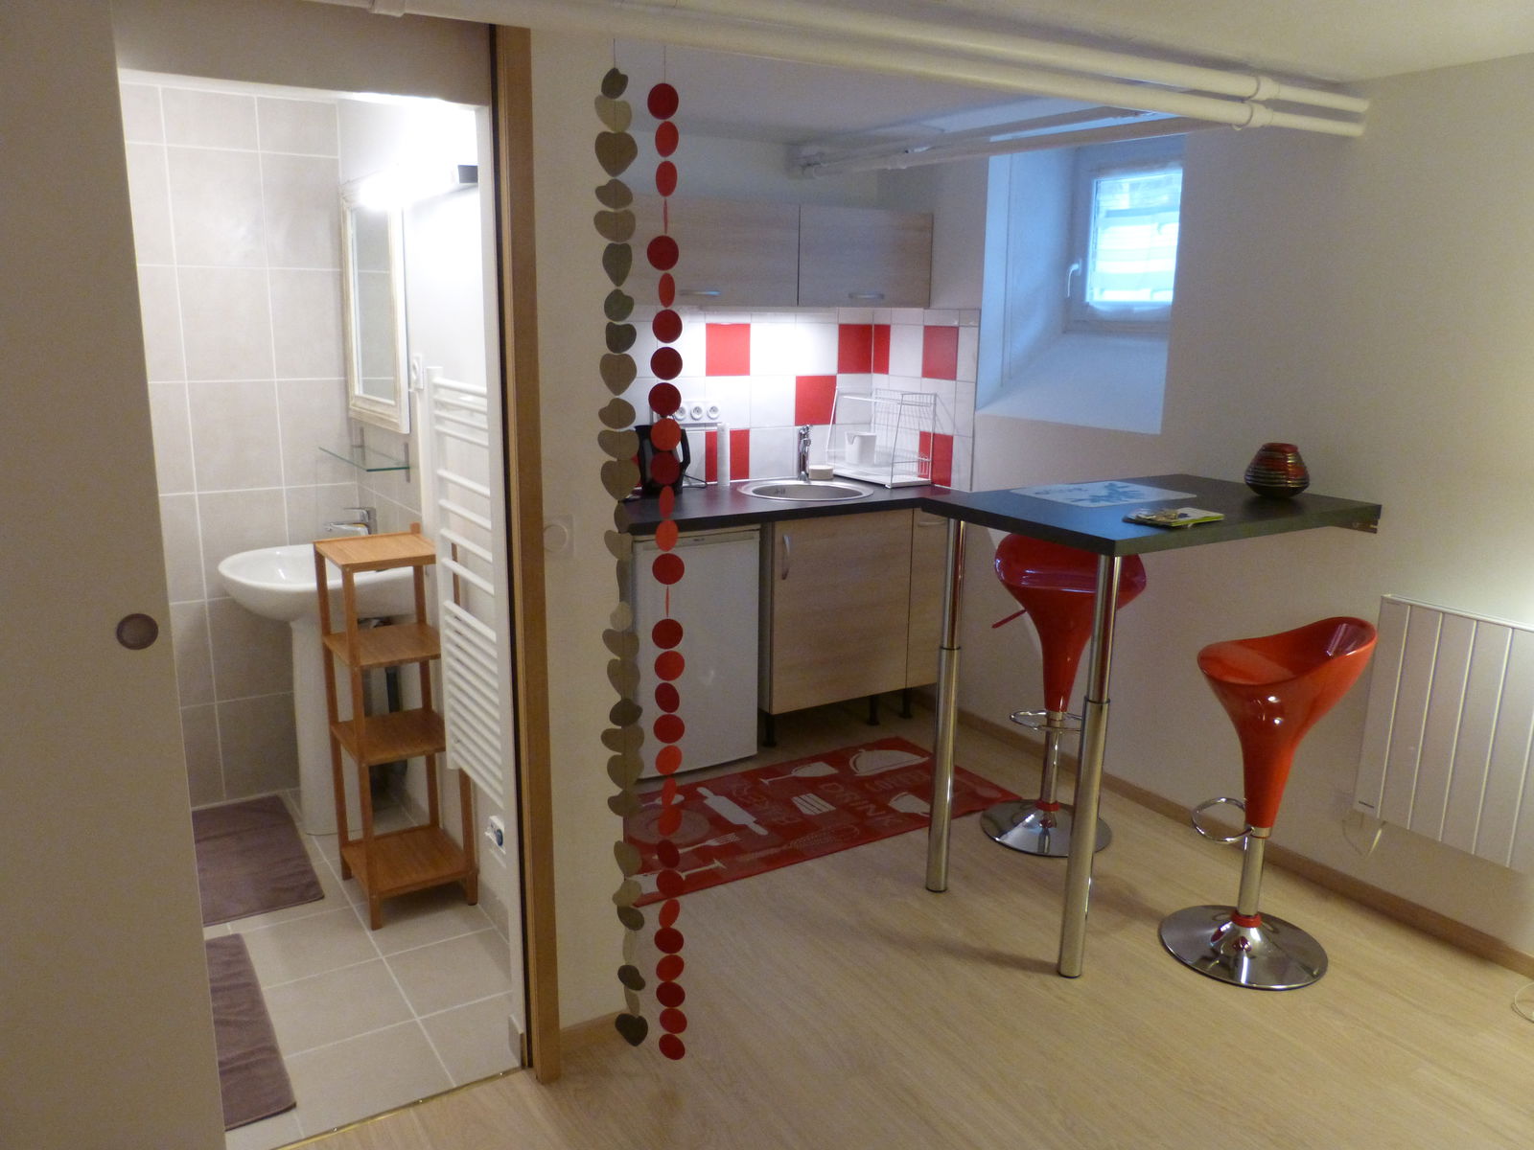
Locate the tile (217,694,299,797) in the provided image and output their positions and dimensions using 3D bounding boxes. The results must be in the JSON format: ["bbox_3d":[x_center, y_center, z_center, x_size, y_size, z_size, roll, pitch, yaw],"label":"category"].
[{"bbox_3d":[-1.637,0.559,3.751,0.250,0.333,0.010,-7,15,-30],"label":"tile"}]

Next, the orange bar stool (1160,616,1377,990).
[{"bbox_3d":[1.220,0.519,2.839,0.405,0.865,0.425,5,14,18],"label":"orange bar stool"}]

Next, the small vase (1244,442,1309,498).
[{"bbox_3d":[1.393,-0.283,3.121,0.176,0.141,0.176,-7,15,-32],"label":"small vase"}]

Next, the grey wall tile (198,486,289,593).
[{"bbox_3d":[-1.627,-0.101,3.601,0.250,0.333,0.010,-7,15,-30],"label":"grey wall tile"}]

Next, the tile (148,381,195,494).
[{"bbox_3d":[-1.834,-0.400,3.401,0.250,0.333,0.010,-7,15,-30],"label":"tile"}]

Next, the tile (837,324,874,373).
[{"bbox_3d":[0.359,-0.913,4.677,0.178,0.198,0.010,-7,15,-32],"label":"tile"}]

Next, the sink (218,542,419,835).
[{"bbox_3d":[-1.339,0.366,3.443,0.464,0.826,0.600,-7,15,-32],"label":"sink"}]

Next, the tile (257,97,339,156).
[{"bbox_3d":[-1.395,-1.328,3.429,0.224,0.151,0.010,-7,15,-32],"label":"tile"}]

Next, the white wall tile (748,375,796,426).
[{"bbox_3d":[0.022,-0.675,4.490,0.200,0.200,0.010,-7,15,-32],"label":"white wall tile"}]

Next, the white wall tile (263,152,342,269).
[{"bbox_3d":[-1.399,-1.092,3.481,0.224,0.329,0.010,-7,15,-32],"label":"white wall tile"}]

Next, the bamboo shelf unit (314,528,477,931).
[{"bbox_3d":[-0.977,0.381,3.034,0.289,0.986,0.336,-7,15,-32],"label":"bamboo shelf unit"}]

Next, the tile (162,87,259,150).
[{"bbox_3d":[-1.595,-1.304,3.304,0.245,0.151,0.010,-7,15,-32],"label":"tile"}]

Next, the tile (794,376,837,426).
[{"bbox_3d":[0.196,-0.711,4.694,0.200,0.200,0.010,-7,15,-30],"label":"tile"}]

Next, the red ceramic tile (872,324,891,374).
[{"bbox_3d":[0.471,-0.912,4.678,0.010,0.198,0.106,-7,15,-32],"label":"red ceramic tile"}]

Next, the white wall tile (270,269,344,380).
[{"bbox_3d":[-1.405,-0.769,3.553,0.224,0.329,0.010,-7,15,-32],"label":"white wall tile"}]

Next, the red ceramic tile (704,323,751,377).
[{"bbox_3d":[-0.147,-0.847,4.339,0.200,0.200,0.010,-7,15,-32],"label":"red ceramic tile"}]

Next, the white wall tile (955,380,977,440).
[{"bbox_3d":[0.739,-0.613,4.287,0.010,0.200,0.108,-7,15,-32],"label":"white wall tile"}]

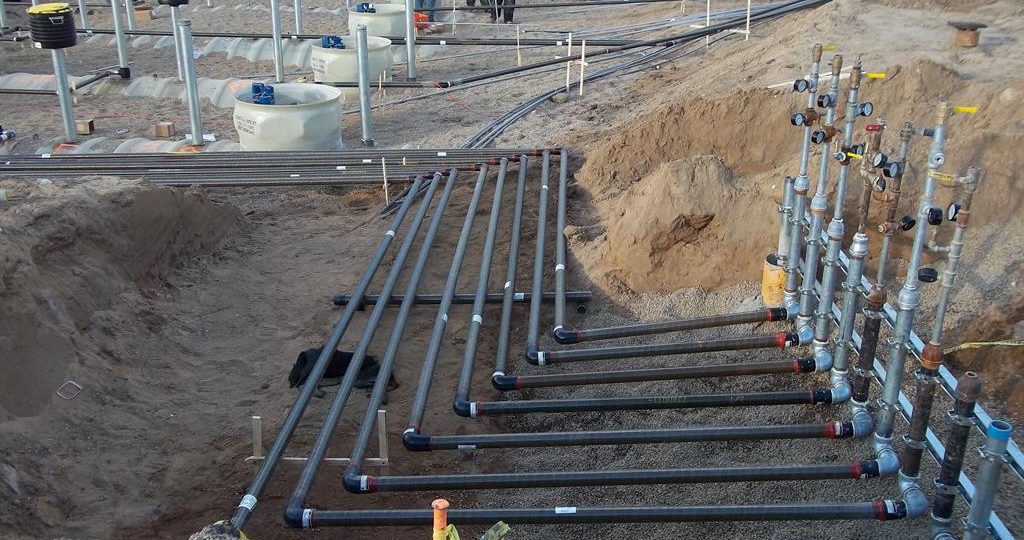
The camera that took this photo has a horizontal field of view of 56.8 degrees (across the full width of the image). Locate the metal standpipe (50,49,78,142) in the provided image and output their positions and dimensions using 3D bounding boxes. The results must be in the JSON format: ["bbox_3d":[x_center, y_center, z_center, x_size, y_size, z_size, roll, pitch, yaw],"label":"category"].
[{"bbox_3d":[-4.787,-1.864,10.145,0.115,0.983,0.115,1,22,2],"label":"metal standpipe"}]

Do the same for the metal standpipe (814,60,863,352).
[{"bbox_3d":[1.640,-0.301,4.728,0.130,1.484,0.130,0,22,0],"label":"metal standpipe"}]

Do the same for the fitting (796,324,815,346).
[{"bbox_3d":[1.542,0.346,4.965,0.090,0.090,0.083,1,22,2],"label":"fitting"}]

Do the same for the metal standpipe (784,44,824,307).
[{"bbox_3d":[1.652,-0.525,5.330,0.130,1.454,0.130,0,22,0],"label":"metal standpipe"}]

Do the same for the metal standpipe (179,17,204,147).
[{"bbox_3d":[-3.560,-2.068,10.525,0.125,1.375,0.125,0,22,0],"label":"metal standpipe"}]

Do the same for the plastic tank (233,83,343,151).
[{"bbox_3d":[-2.358,-1.590,10.031,1.130,0.530,1.130,0,22,0],"label":"plastic tank"}]

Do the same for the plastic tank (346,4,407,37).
[{"bbox_3d":[-2.523,-4.727,18.342,1.240,0.630,1.240,0,23,0],"label":"plastic tank"}]

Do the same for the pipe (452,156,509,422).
[{"bbox_3d":[-0.150,-0.174,6.681,0.070,0.066,4.614,1,21,2],"label":"pipe"}]

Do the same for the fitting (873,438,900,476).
[{"bbox_3d":[1.522,0.754,3.846,0.105,0.120,0.100,1,22,2],"label":"fitting"}]

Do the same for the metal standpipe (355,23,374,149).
[{"bbox_3d":[-1.643,-2.053,10.582,0.125,1.328,0.125,0,22,0],"label":"metal standpipe"}]

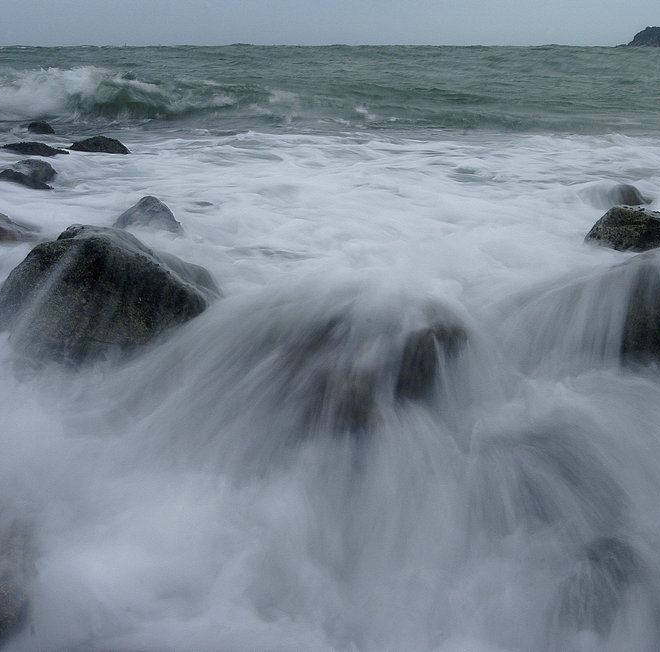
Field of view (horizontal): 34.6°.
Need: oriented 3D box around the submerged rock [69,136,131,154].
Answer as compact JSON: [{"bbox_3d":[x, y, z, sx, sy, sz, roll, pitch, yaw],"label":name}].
[{"bbox_3d":[-3.621,-2.804,16.560,0.932,0.309,0.699,-3,15,-12],"label":"submerged rock"}]

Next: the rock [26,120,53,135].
[{"bbox_3d":[-5.498,-3.736,20.123,0.530,0.320,0.424,-4,15,-15],"label":"rock"}]

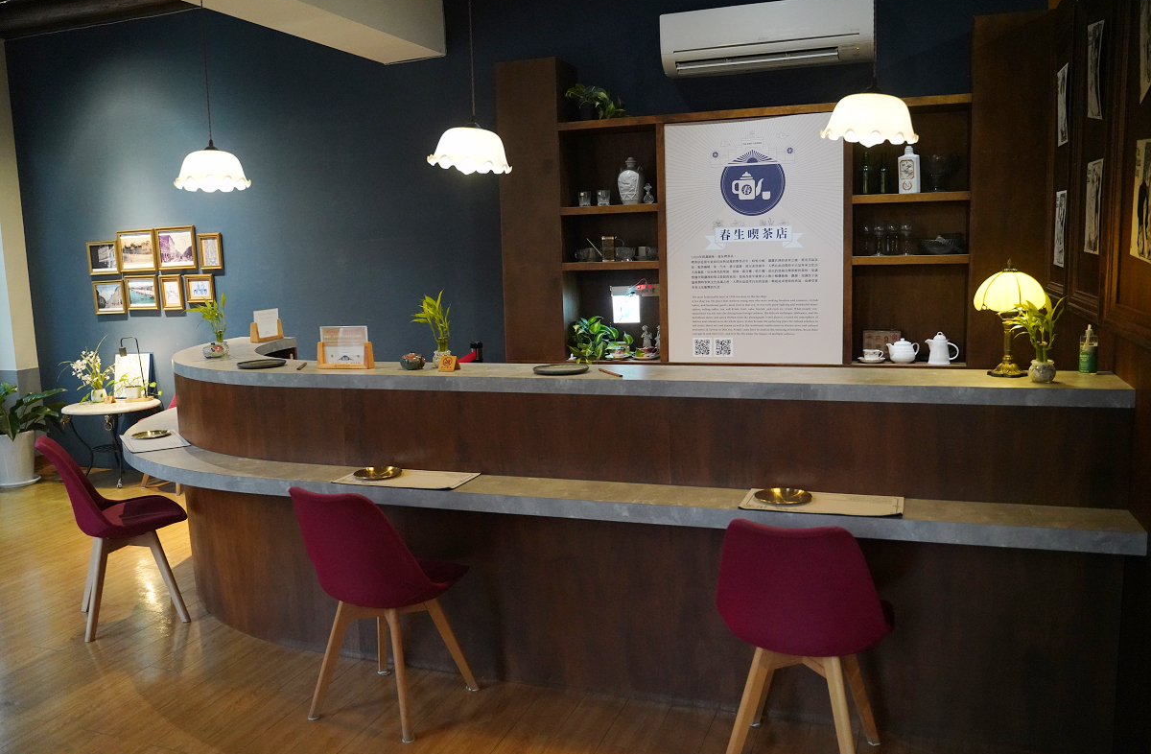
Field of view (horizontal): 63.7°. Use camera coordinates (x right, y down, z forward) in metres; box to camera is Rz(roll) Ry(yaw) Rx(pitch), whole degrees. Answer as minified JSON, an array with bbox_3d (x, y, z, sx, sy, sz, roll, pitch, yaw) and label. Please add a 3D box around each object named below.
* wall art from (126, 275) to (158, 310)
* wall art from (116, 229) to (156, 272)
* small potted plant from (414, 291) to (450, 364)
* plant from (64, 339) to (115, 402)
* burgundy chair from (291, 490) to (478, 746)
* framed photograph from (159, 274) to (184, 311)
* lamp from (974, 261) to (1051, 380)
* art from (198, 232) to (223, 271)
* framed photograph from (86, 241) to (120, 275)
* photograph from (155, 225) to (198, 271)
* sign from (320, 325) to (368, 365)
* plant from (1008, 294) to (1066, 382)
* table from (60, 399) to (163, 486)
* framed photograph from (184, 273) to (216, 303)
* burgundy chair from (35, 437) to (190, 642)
[{"bbox_3d":[-3.012,-0.586,6.476,0.288,0.238,0.025,1,9,20],"label":"wall art"},{"bbox_3d":[-3.167,-0.916,6.726,0.350,0.282,0.030,1,8,21],"label":"wall art"},{"bbox_3d":[-0.533,-0.184,3.504,0.145,0.285,0.130,1,9,20],"label":"small potted plant"},{"bbox_3d":[-3.556,-0.055,6.770,0.340,0.471,0.300,-5,8,-27],"label":"plant"},{"bbox_3d":[-0.640,0.722,3.095,0.470,0.830,0.555,2,9,24],"label":"burgundy chair"},{"bbox_3d":[-2.762,-0.581,6.385,0.190,0.240,0.025,1,9,20],"label":"framed photograph"},{"bbox_3d":[1.335,-0.181,2.850,0.204,0.353,0.204,2,8,25],"label":"lamp"},{"bbox_3d":[-2.436,-0.841,6.224,0.190,0.238,0.025,1,9,20],"label":"art"},{"bbox_3d":[-3.318,-0.837,6.551,0.288,0.238,0.025,1,9,20],"label":"framed photograph"},{"bbox_3d":[-2.703,-0.876,6.317,0.337,0.288,0.025,1,9,20],"label":"photograph"},{"bbox_3d":[-0.878,-0.116,3.540,0.208,0.160,0.050,1,9,17],"label":"sign"},{"bbox_3d":[1.359,-0.114,2.730,0.147,0.249,0.150,2,8,27],"label":"plant"},{"bbox_3d":[-3.315,0.466,6.708,0.645,0.560,0.645,-5,8,-26],"label":"table"},{"bbox_3d":[-2.648,-0.625,6.564,0.252,0.196,0.025,1,8,21],"label":"framed photograph"},{"bbox_3d":[-1.965,0.640,3.989,0.545,0.830,0.480,-5,8,-27],"label":"burgundy chair"}]

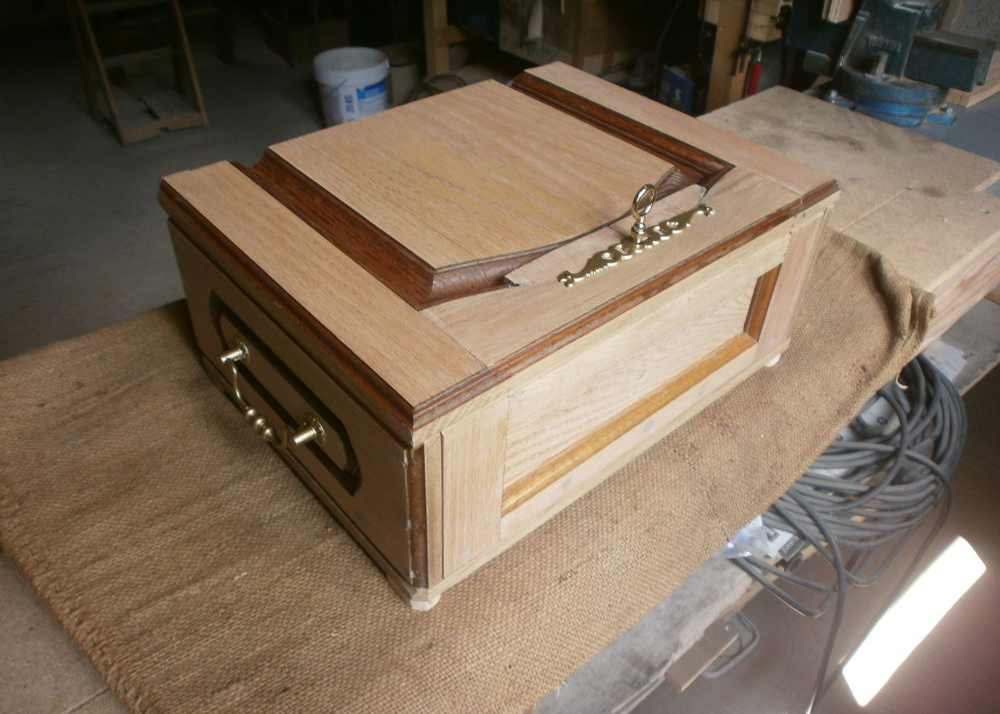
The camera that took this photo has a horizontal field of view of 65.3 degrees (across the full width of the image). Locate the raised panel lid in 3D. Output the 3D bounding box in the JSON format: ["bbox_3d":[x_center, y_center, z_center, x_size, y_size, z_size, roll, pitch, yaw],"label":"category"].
[{"bbox_3d":[-0.018,-0.171,0.719,0.326,0.019,0.293,-28,49,-31],"label":"raised panel lid"}]

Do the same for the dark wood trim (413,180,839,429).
[{"bbox_3d":[0.126,-0.058,0.593,0.479,0.018,0.013,-28,49,-31],"label":"dark wood trim"}]

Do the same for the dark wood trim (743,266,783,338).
[{"bbox_3d":[0.241,-0.047,0.734,0.024,0.087,0.012,-28,49,-31],"label":"dark wood trim"}]

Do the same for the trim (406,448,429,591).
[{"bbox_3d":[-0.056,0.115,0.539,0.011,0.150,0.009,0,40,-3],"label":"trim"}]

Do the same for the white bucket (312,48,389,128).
[{"bbox_3d":[-0.602,-1.058,3.232,0.305,0.335,0.305,1,40,-1],"label":"white bucket"}]

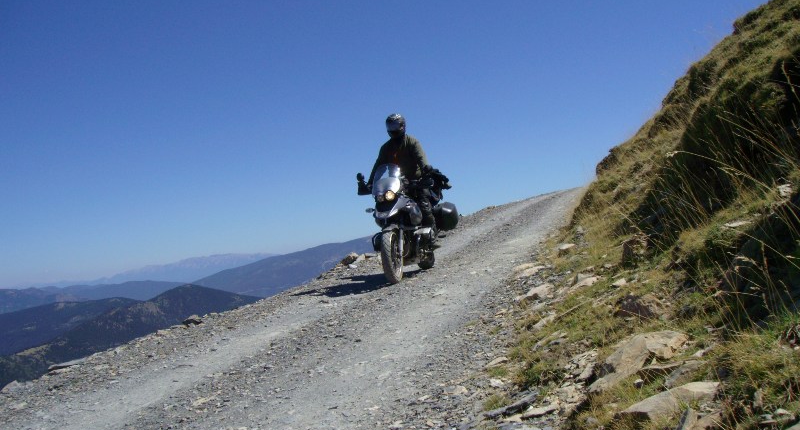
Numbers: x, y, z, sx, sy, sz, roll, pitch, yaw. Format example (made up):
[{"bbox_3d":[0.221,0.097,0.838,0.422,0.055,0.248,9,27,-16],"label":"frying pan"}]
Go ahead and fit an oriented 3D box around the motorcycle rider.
[{"bbox_3d":[0.038,-0.460,10.330,0.820,1.650,0.800,-6,-2,17],"label":"motorcycle rider"}]

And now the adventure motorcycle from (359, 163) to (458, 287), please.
[{"bbox_3d":[0.065,0.061,10.329,0.980,1.440,2.200,-7,1,17],"label":"adventure motorcycle"}]

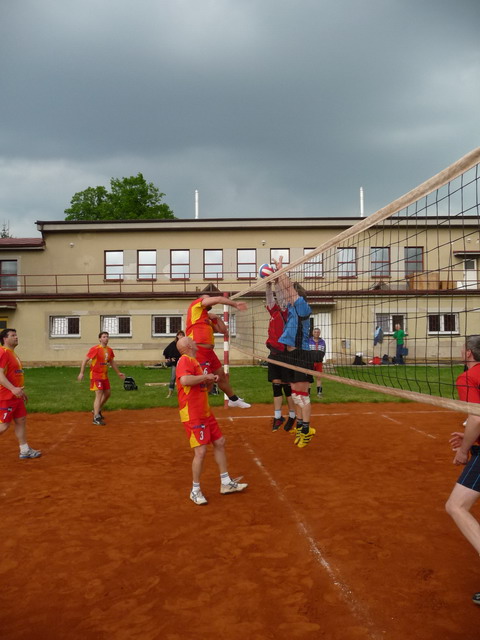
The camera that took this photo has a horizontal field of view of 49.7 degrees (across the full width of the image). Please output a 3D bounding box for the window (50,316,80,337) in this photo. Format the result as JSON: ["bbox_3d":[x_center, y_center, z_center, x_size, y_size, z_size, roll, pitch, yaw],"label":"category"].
[{"bbox_3d":[-8.014,0.317,23.776,1.396,0.974,0.150,0,-2,1],"label":"window"}]

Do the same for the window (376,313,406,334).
[{"bbox_3d":[6.869,0.188,23.449,1.391,0.983,0.150,0,-2,1],"label":"window"}]

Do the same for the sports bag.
[{"bbox_3d":[-3.300,1.923,15.600,0.410,0.410,0.280,0,-2,-14],"label":"sports bag"}]

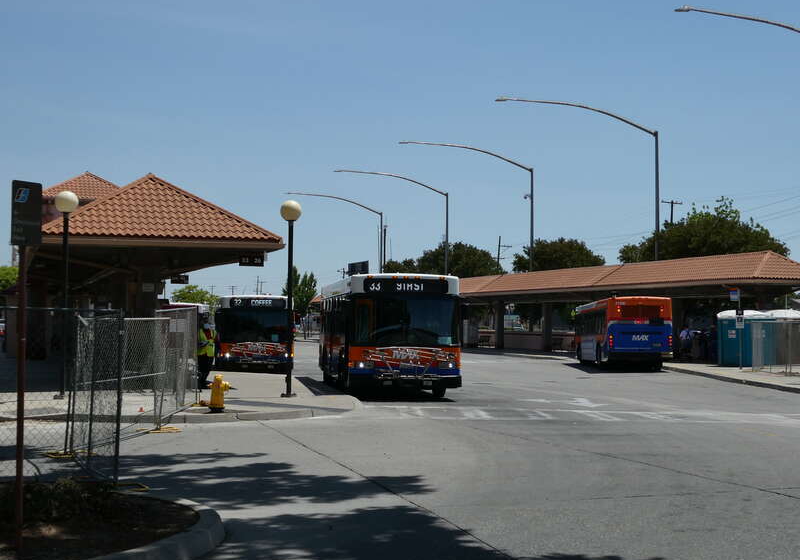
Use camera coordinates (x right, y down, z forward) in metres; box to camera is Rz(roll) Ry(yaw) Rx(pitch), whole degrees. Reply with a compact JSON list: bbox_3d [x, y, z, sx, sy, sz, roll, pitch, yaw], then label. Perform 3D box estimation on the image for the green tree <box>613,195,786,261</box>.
[{"bbox_3d":[16.537,-0.409,68.000,9.200,8.800,8.800,0,-2,0],"label":"green tree"}]

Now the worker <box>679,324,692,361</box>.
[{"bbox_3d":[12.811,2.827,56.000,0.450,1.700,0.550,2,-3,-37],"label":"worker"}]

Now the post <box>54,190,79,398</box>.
[{"bbox_3d":[-6.911,0.311,25.708,0.490,4.250,0.490,0,-2,0],"label":"post"}]

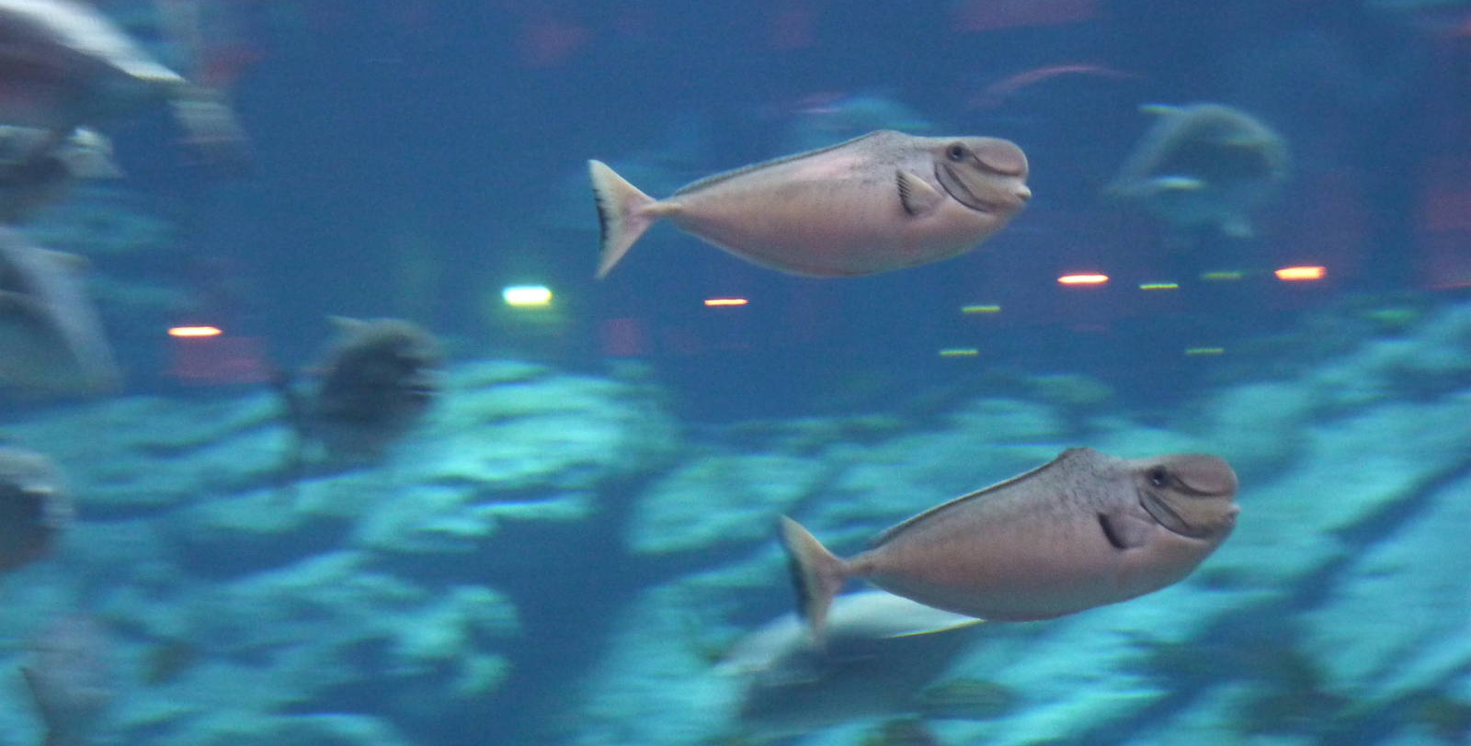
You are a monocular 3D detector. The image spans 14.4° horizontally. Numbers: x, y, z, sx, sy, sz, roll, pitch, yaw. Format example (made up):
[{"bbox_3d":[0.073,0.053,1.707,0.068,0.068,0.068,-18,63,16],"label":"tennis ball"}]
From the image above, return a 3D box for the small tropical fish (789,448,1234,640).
[{"bbox_3d":[0.271,0.169,5.750,0.456,0.155,0.090,-11,3,-15],"label":"small tropical fish"}]

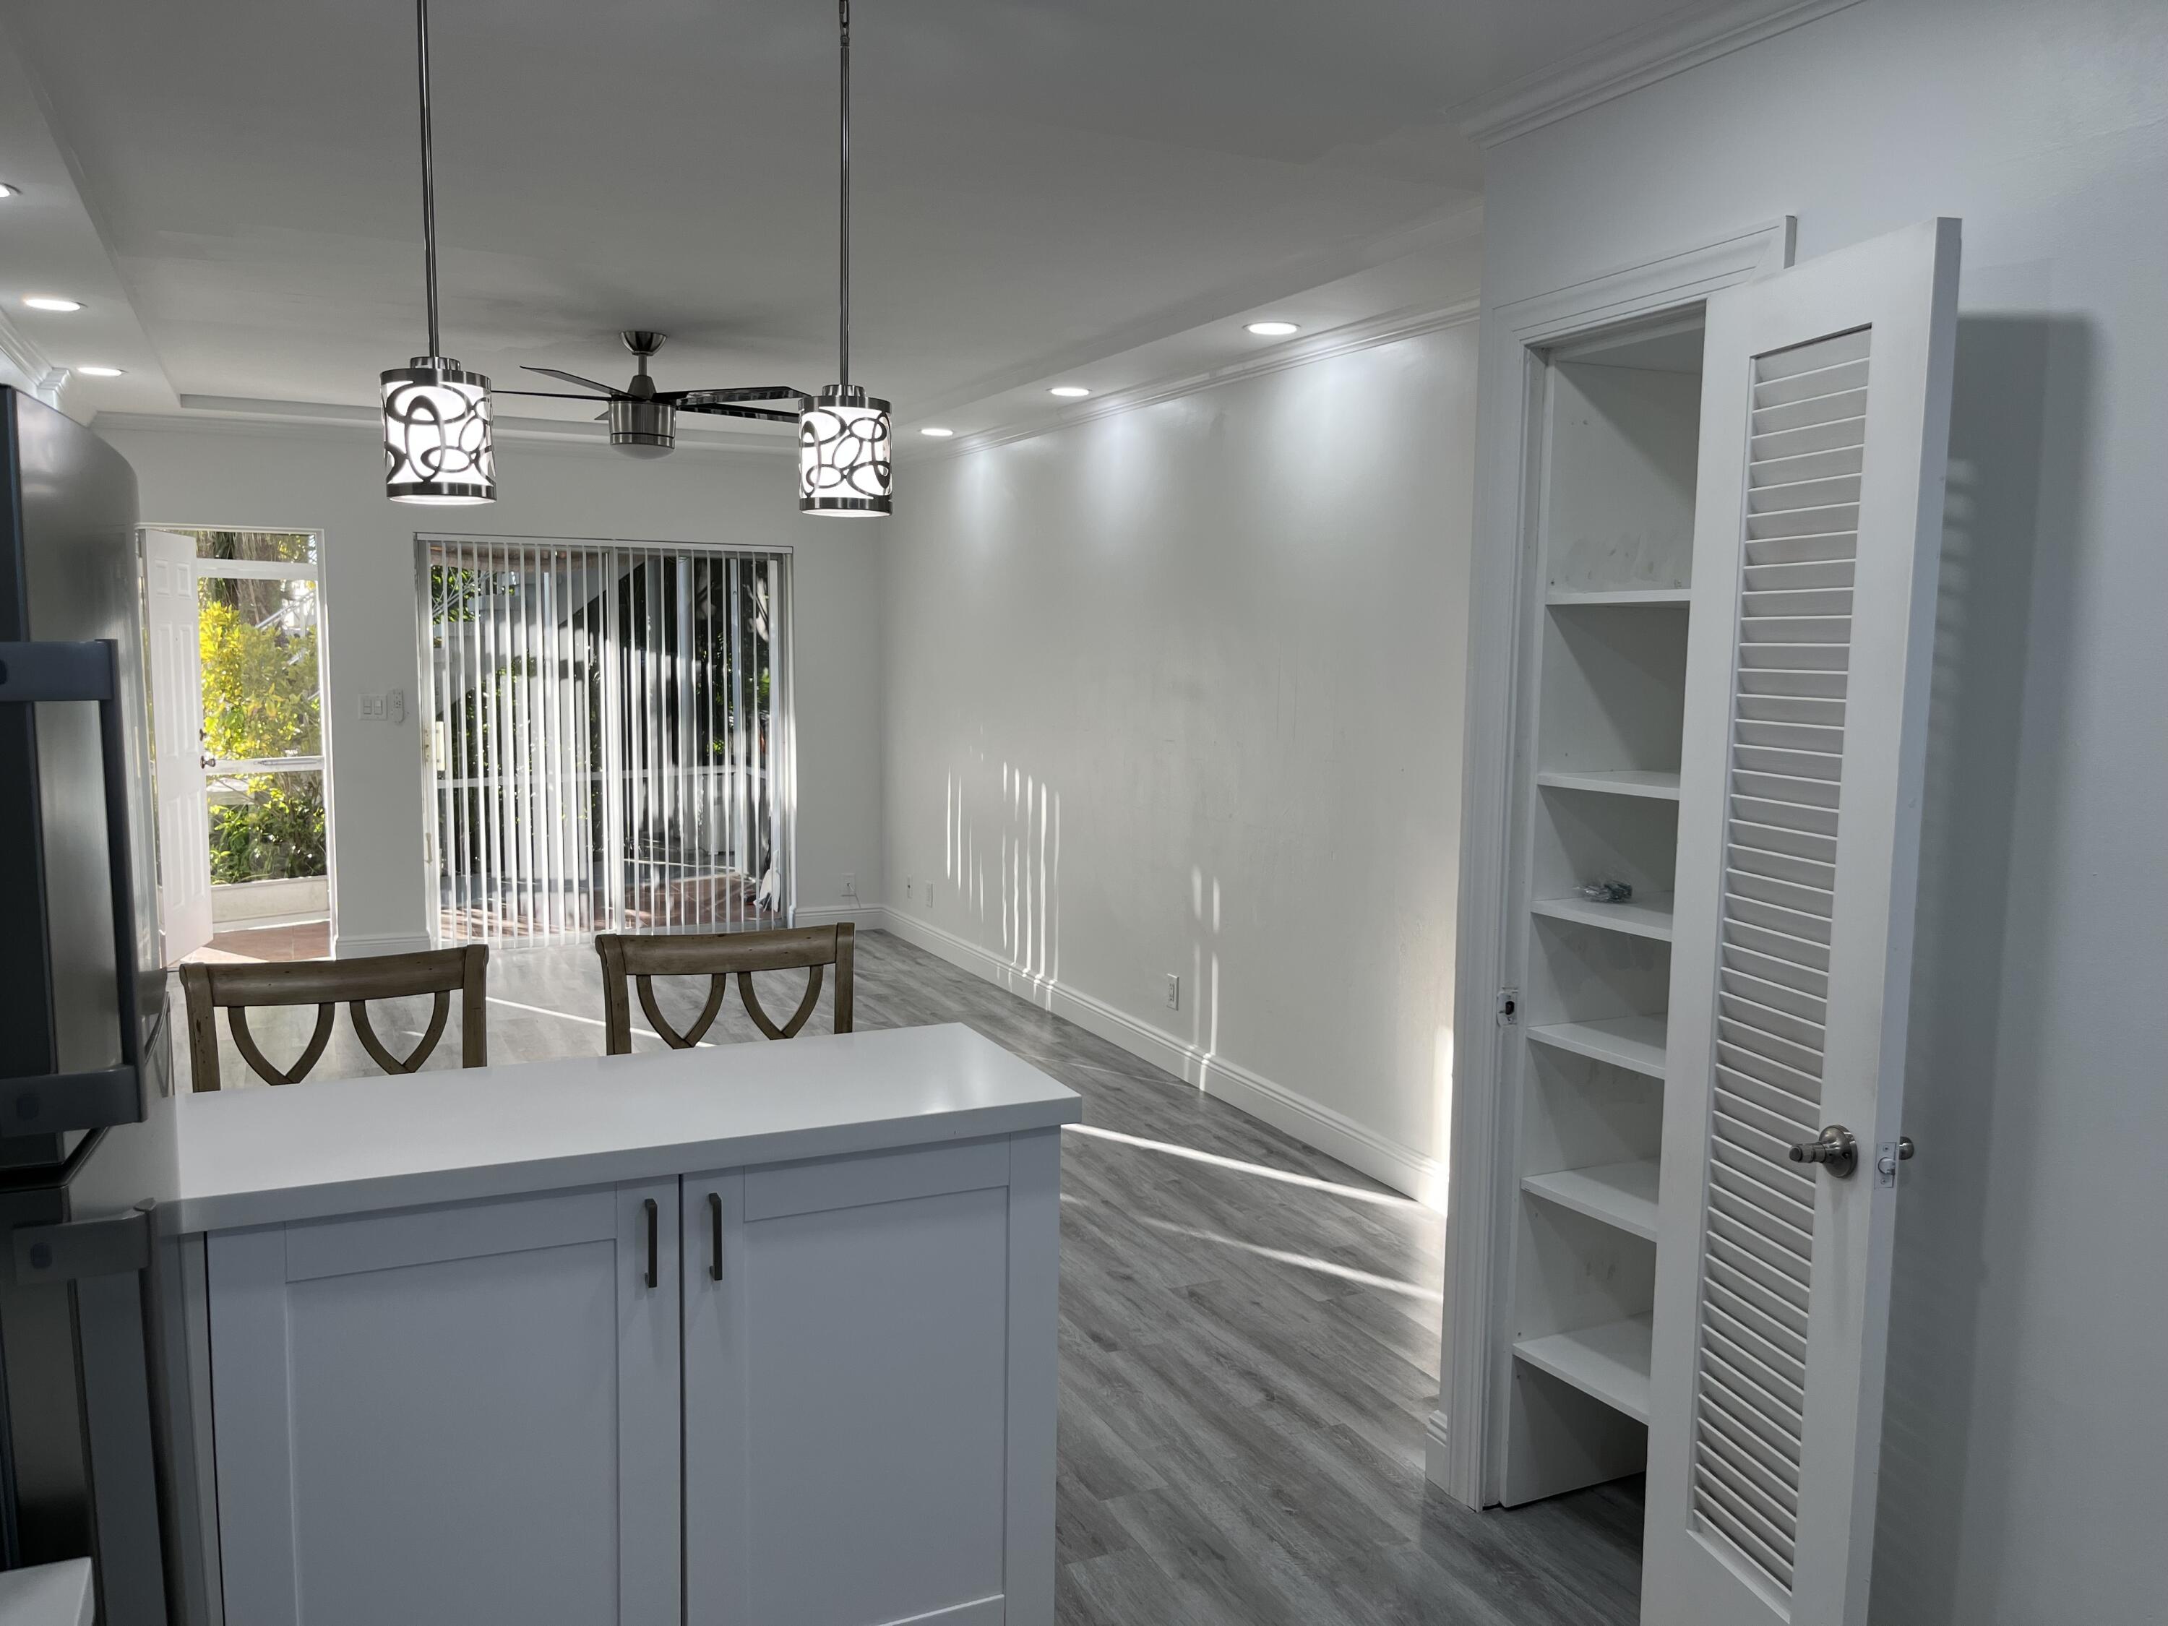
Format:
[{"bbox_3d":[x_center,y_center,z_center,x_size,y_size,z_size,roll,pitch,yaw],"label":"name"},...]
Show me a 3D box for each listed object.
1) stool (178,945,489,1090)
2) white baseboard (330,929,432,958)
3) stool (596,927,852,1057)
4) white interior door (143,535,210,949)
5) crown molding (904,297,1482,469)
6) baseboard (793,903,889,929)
[{"bbox_3d":[-1.173,0.766,2.607,0.470,1.015,0.530,-2,6,-22],"label":"stool"},{"bbox_3d":[-3.362,0.649,7.808,0.430,0.130,0.020,-2,6,-25],"label":"white baseboard"},{"bbox_3d":[-0.586,0.746,2.885,0.470,1.015,0.530,-2,6,-22],"label":"stool"},{"bbox_3d":[-4.343,-0.319,7.800,0.045,2.010,0.690,0,6,-11],"label":"white interior door"},{"bbox_3d":[0.043,-1.539,6.236,0.070,0.070,5.270,-2,6,-25],"label":"crown molding"},{"bbox_3d":[-1.319,0.580,8.773,0.500,0.130,0.020,-2,6,-25],"label":"baseboard"}]

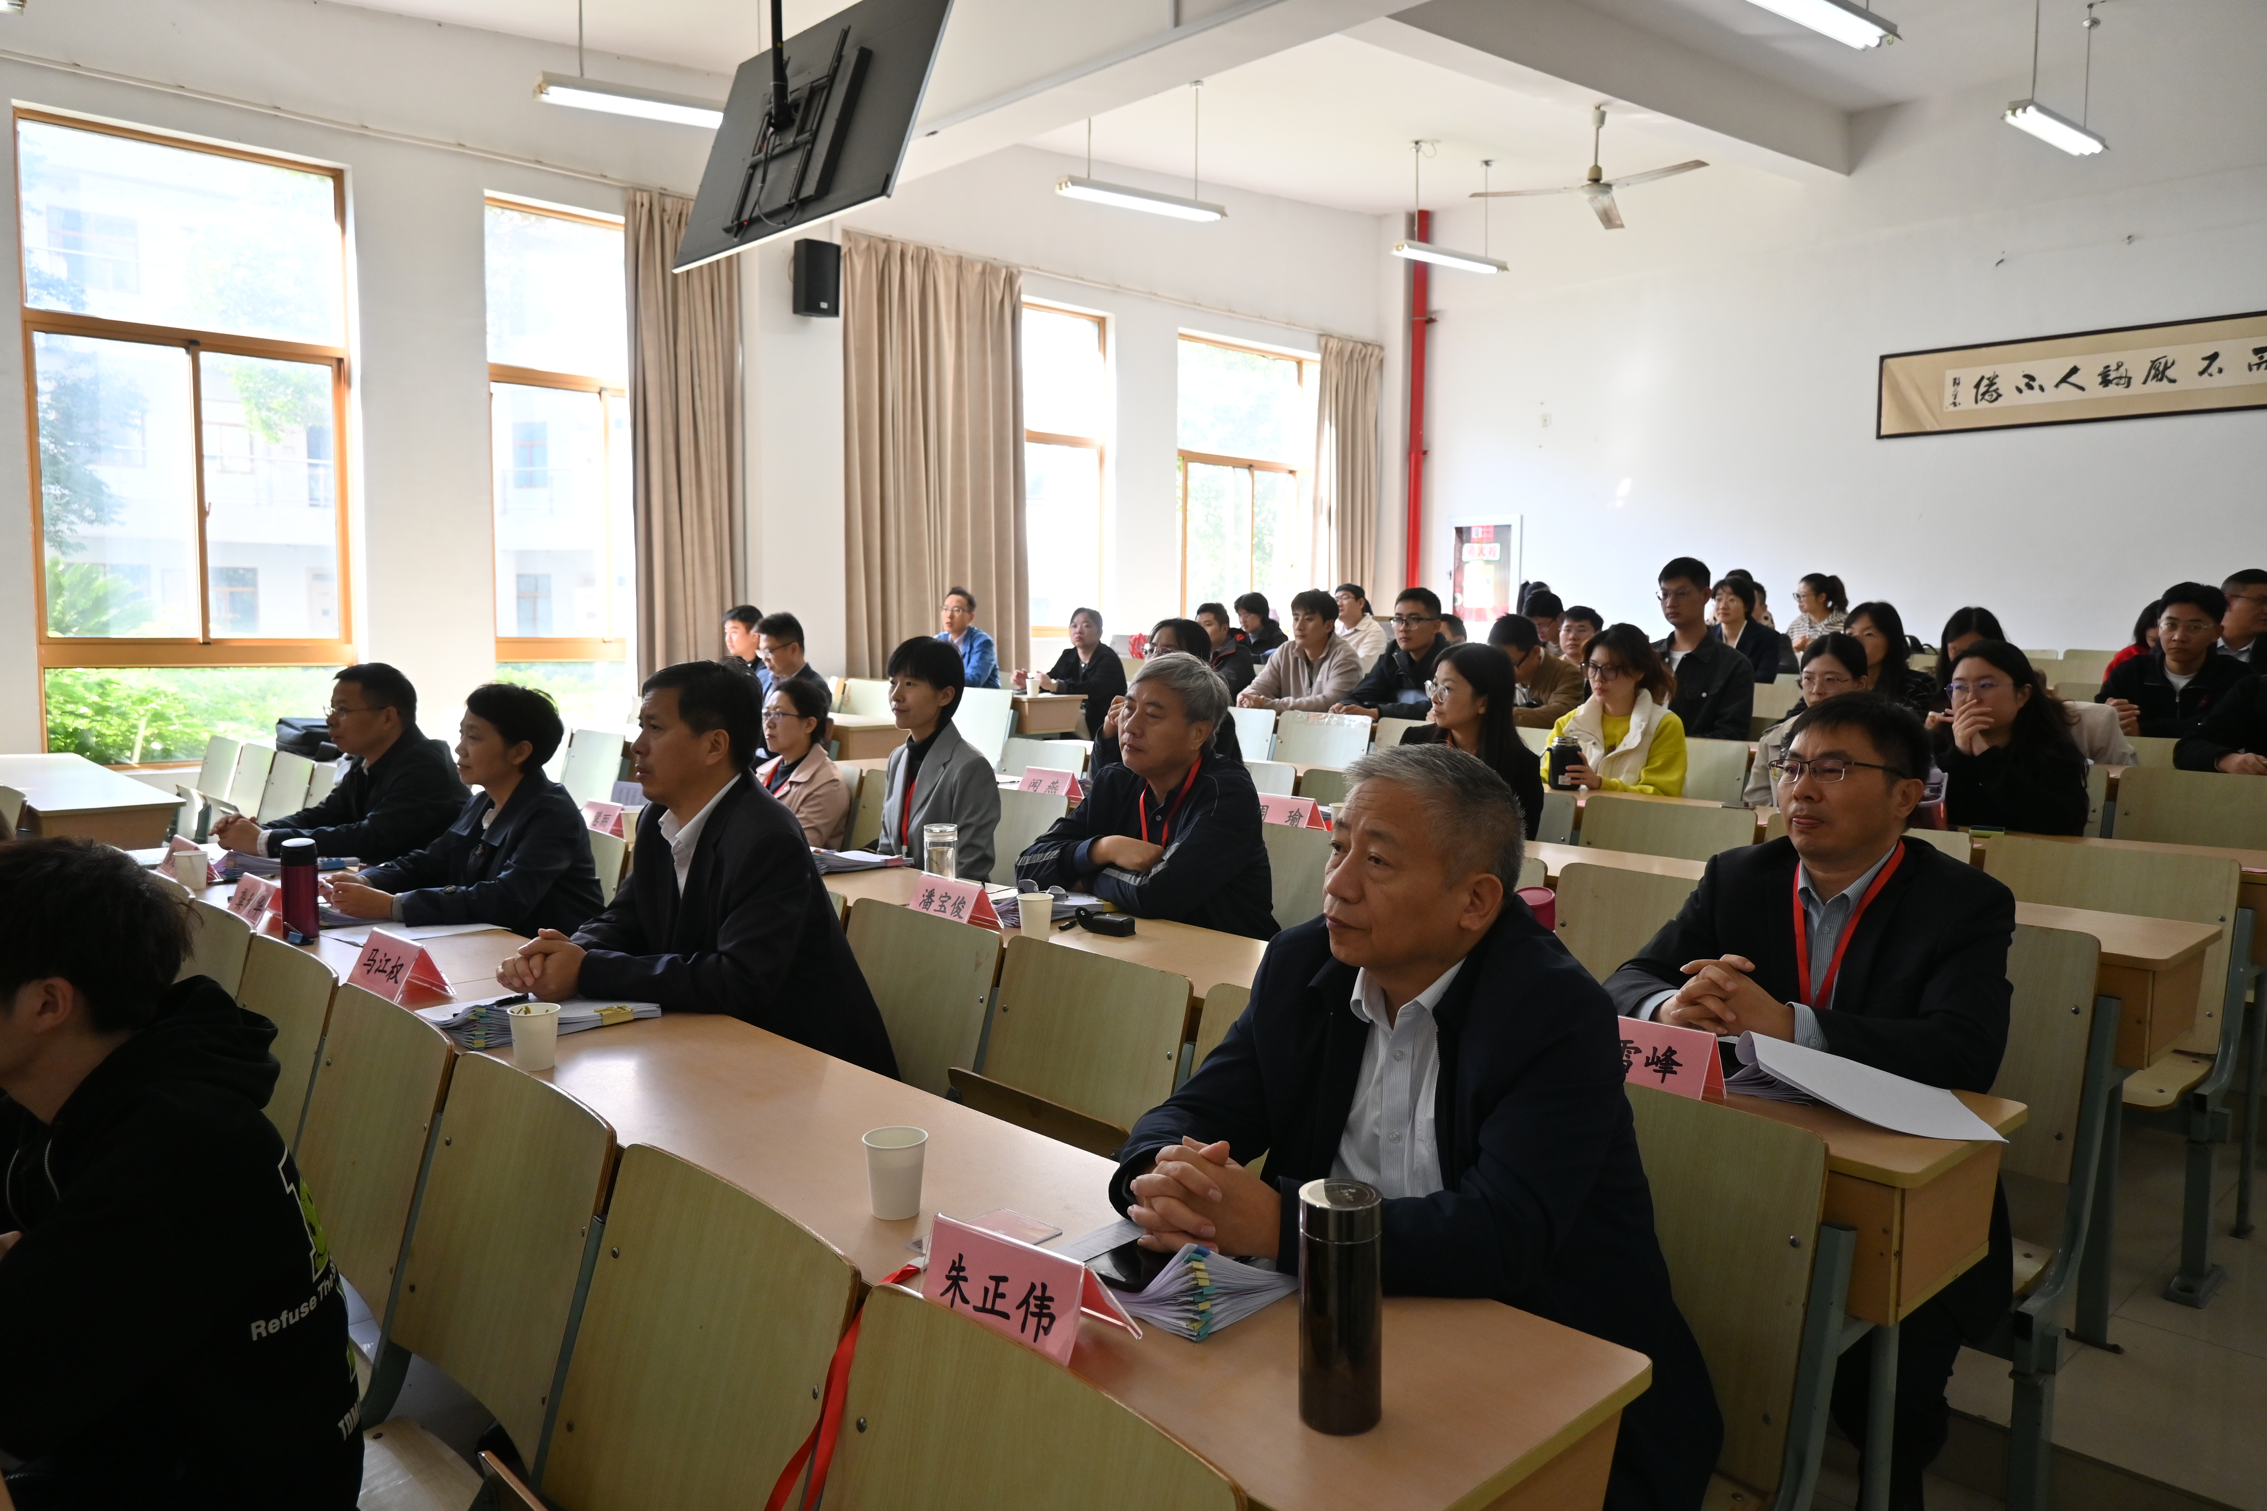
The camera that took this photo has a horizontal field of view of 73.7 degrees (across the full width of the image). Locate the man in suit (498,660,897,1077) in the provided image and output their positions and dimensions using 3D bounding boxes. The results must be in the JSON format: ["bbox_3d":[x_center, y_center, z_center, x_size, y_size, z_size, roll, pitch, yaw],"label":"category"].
[{"bbox_3d":[-0.792,0.491,2.715,0.750,1.322,0.550,-4,7,-43],"label":"man in suit"}]

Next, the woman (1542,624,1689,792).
[{"bbox_3d":[1.419,0.227,4.669,0.630,1.271,0.480,-4,7,-43],"label":"woman"}]

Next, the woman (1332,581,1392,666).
[{"bbox_3d":[1.349,-0.441,9.213,0.660,1.200,0.500,-4,7,-43],"label":"woman"}]

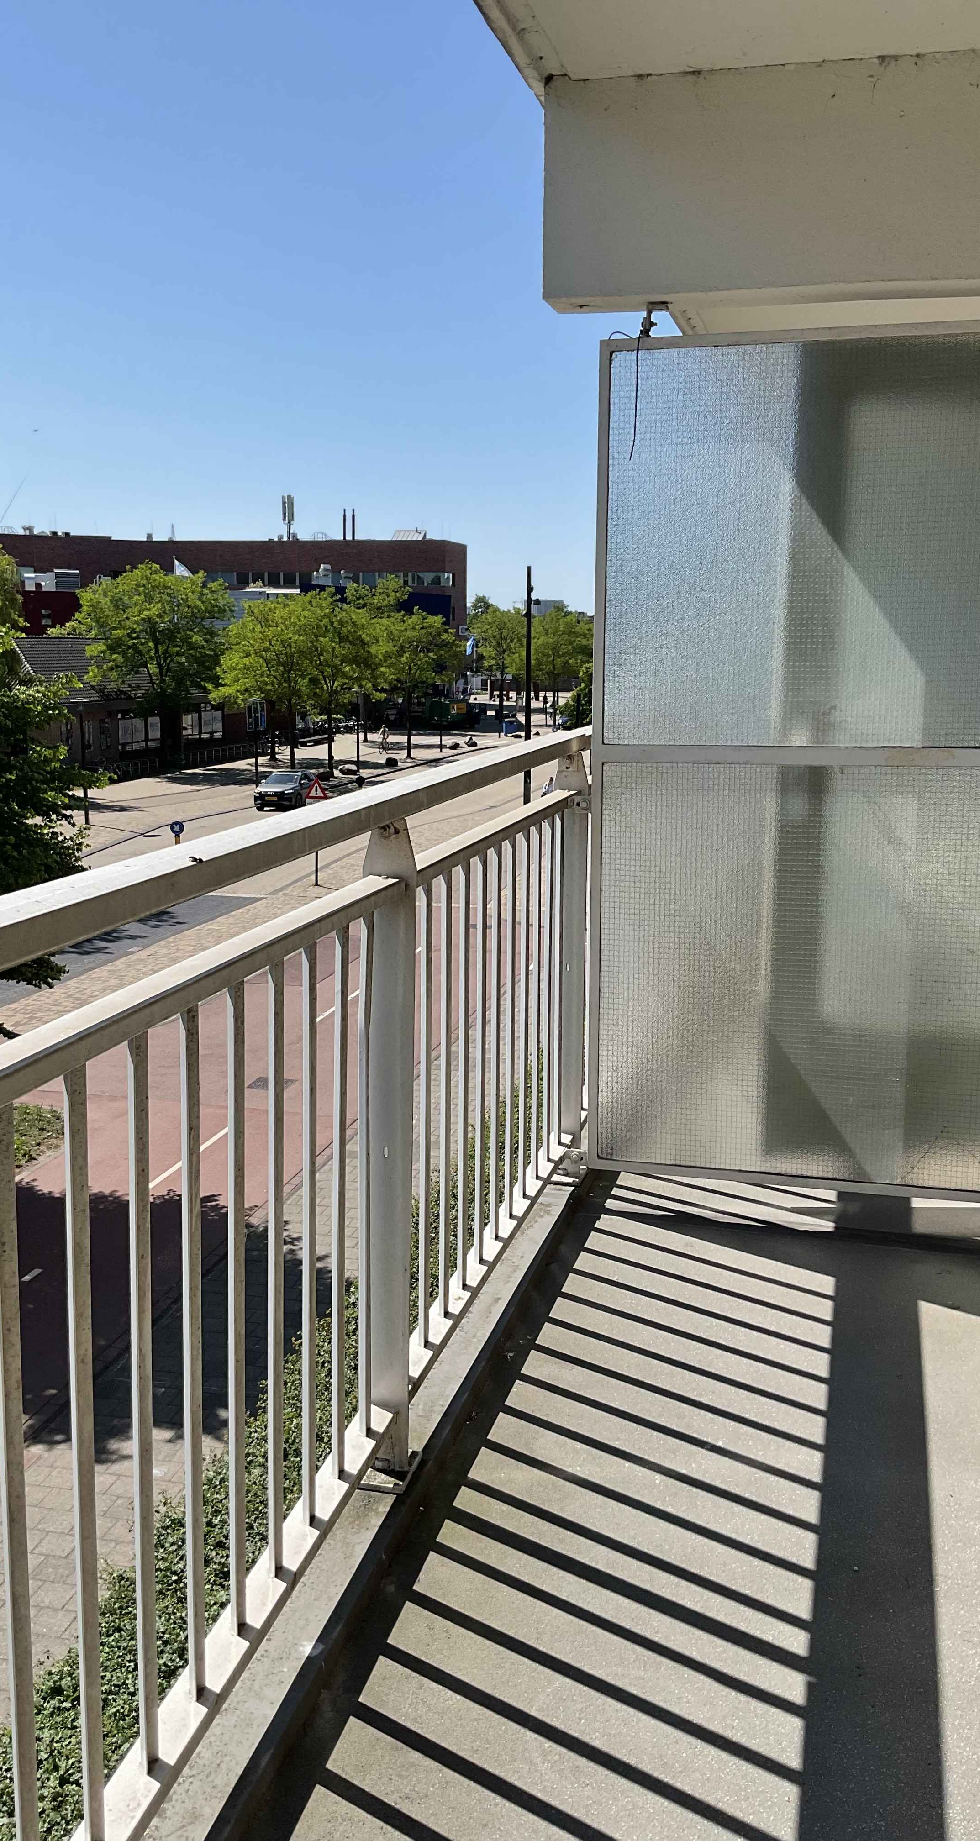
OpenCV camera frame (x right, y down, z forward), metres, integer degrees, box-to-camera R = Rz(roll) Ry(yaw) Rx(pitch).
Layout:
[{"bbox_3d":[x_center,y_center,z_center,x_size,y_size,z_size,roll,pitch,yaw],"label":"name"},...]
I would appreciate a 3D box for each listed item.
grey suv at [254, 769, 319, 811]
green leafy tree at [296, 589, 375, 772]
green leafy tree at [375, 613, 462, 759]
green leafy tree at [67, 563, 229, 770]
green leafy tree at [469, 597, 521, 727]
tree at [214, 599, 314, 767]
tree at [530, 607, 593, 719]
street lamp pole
[{"bbox_3d":[-8.982,-5.751,68.046,1.860,1.620,4.550,1,10,6],"label":"grey suv"},{"bbox_3d":[-8.342,-12.849,83.608,5.065,10.176,5.065,0,10,0],"label":"green leafy tree"},{"bbox_3d":[-4.515,-14.911,97.819,5.651,9.311,5.651,0,10,0],"label":"green leafy tree"},{"bbox_3d":[-19.278,-14.303,87.417,9.304,11.622,9.304,0,10,0],"label":"green leafy tree"},{"bbox_3d":[0.693,-22.526,135.186,5.050,11.315,5.050,0,10,0],"label":"green leafy tree"},{"bbox_3d":[-13.084,-13.607,89.084,5.977,9.719,5.977,0,10,0],"label":"tree"},{"bbox_3d":[6.189,-22.391,136.839,6.131,10.518,6.131,0,10,0],"label":"tree"},{"bbox_3d":[1.131,-5.938,46.679,0.220,9.521,0.220,0,10,0],"label":"street lamp pole"}]

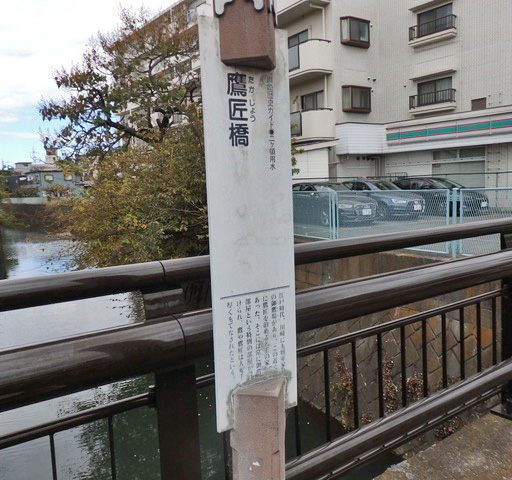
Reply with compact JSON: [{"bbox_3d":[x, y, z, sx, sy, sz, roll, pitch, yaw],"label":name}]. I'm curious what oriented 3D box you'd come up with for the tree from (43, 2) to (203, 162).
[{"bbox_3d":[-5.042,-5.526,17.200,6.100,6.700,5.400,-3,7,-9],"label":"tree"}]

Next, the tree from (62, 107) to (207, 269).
[{"bbox_3d":[-3.610,-1.398,14.200,4.800,5.500,4.400,-3,7,-9],"label":"tree"}]

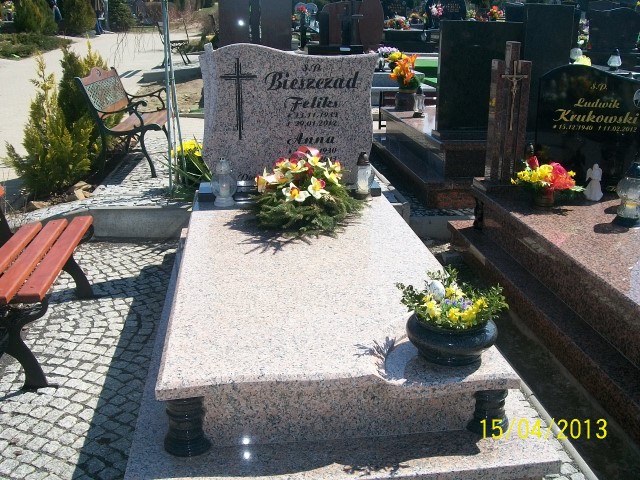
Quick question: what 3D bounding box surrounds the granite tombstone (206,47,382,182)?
[{"bbox_3d":[-0.186,-0.749,3.980,1.030,0.830,0.080,-2,17,-7],"label":"granite tombstone"}]

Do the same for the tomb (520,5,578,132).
[{"bbox_3d":[1.440,-1.105,4.324,0.330,0.790,0.090,-2,17,-7],"label":"tomb"}]

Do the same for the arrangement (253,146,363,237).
[{"bbox_3d":[-0.074,-0.286,3.589,0.580,0.340,0.520,-2,18,-7],"label":"arrangement"}]

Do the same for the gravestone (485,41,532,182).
[{"bbox_3d":[1.135,-0.769,4.010,0.210,0.830,0.120,-2,17,-7],"label":"gravestone"}]

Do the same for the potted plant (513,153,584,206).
[{"bbox_3d":[1.257,-0.342,3.736,0.390,0.270,0.330,-2,18,-7],"label":"potted plant"}]

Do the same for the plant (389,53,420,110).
[{"bbox_3d":[0.705,-1.315,5.545,0.270,0.460,0.260,-2,18,-7],"label":"plant"}]

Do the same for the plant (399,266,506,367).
[{"bbox_3d":[0.430,0.246,2.251,0.370,0.270,0.360,-2,18,-7],"label":"plant"}]

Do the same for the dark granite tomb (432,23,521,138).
[{"bbox_3d":[1.012,-1.046,4.288,0.540,0.700,0.090,-2,17,-7],"label":"dark granite tomb"}]

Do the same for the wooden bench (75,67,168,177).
[{"bbox_3d":[-1.514,-0.996,5.386,0.580,0.780,1.100,-1,17,-4],"label":"wooden bench"}]

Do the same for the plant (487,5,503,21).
[{"bbox_3d":[2.551,-3.329,9.744,0.240,0.250,0.240,-2,18,-7],"label":"plant"}]

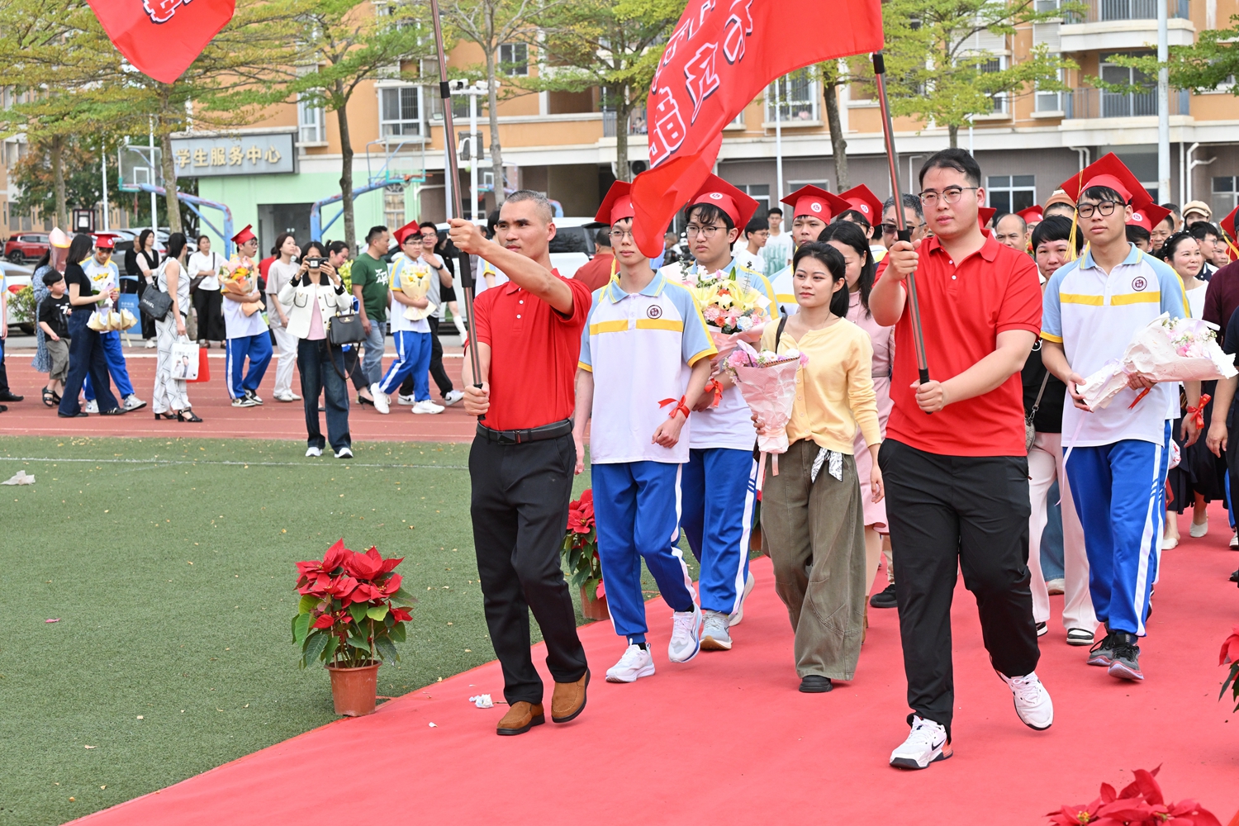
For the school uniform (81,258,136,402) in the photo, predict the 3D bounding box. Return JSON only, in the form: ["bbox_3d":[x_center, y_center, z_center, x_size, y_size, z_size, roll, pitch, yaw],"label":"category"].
[{"bbox_3d":[-4.885,-0.787,23.047,0.540,1.390,0.460,-5,5,-38],"label":"school uniform"}]

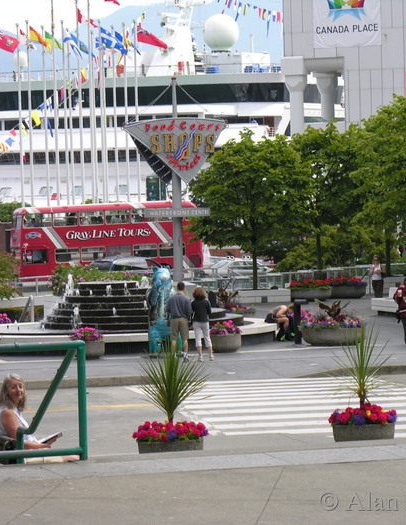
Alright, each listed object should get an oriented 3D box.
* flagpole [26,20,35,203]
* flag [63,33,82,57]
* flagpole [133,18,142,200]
[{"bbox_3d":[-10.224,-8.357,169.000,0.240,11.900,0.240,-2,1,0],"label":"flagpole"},{"bbox_3d":[-7.409,-12.453,162.500,1.150,1.450,0.350,-2,1,-6],"label":"flag"},{"bbox_3d":[-3.767,-8.283,164.000,0.150,11.300,0.150,-2,1,0],"label":"flagpole"}]

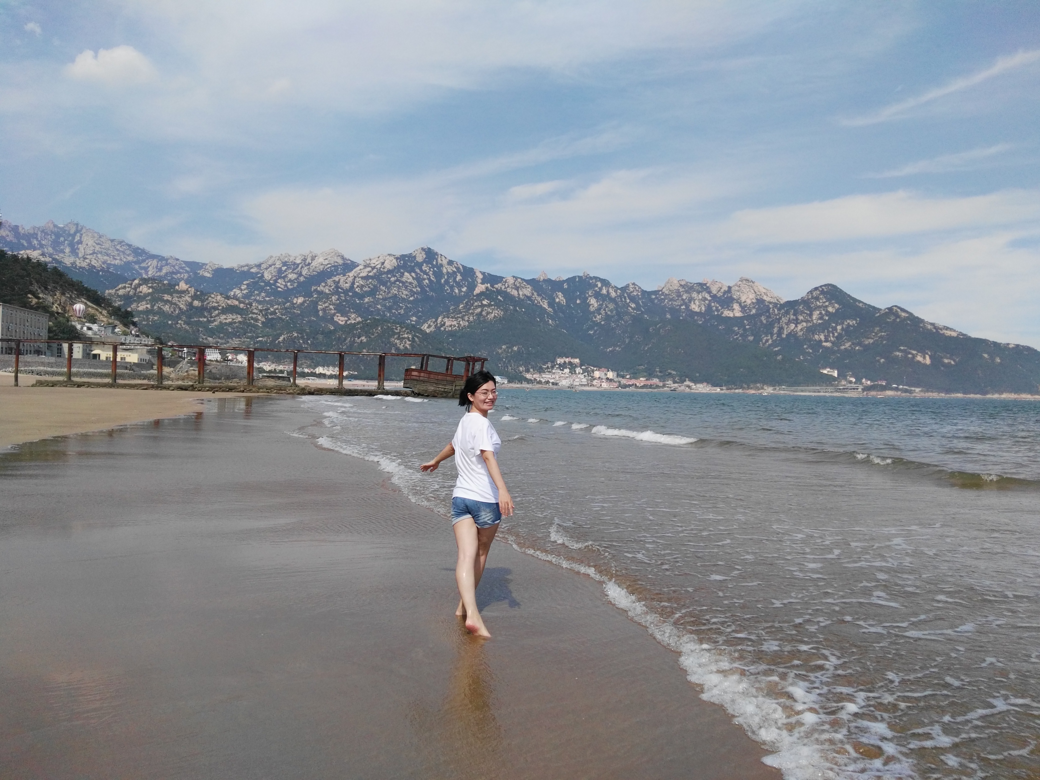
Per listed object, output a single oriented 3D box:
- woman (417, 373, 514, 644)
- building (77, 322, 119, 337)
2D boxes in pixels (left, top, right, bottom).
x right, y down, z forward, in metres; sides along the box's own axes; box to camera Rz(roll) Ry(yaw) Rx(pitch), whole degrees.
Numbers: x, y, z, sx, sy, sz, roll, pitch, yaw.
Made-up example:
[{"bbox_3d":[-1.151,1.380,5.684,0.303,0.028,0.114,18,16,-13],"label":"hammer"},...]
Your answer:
[{"bbox_3d":[-0.310,0.700,5.250,0.600,1.590,0.520,1,0,30],"label":"woman"},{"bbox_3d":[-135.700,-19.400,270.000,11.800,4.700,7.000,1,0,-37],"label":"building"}]

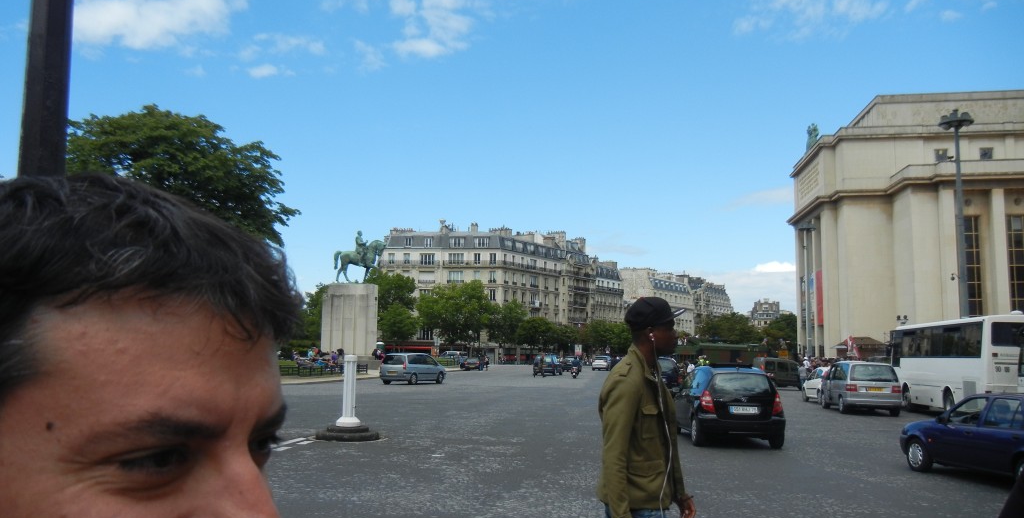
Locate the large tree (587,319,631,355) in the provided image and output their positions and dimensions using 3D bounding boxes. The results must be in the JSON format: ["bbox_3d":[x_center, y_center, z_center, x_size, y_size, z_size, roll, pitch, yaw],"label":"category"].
[{"bbox_3d":[17.338,14.692,157.588,8.367,7.886,8.000,0,-6,0],"label":"large tree"}]

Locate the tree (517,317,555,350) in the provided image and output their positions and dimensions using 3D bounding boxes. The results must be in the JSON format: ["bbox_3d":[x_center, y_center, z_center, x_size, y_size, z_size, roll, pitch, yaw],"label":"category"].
[{"bbox_3d":[3.793,12.947,137.416,6.500,7.600,6.500,1,-6,0],"label":"tree"}]

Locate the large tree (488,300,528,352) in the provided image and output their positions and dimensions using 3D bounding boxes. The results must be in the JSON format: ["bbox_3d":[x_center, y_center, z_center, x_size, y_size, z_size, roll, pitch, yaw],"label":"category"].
[{"bbox_3d":[-0.566,11.272,136.472,6.175,10.096,6.400,0,-6,0],"label":"large tree"}]

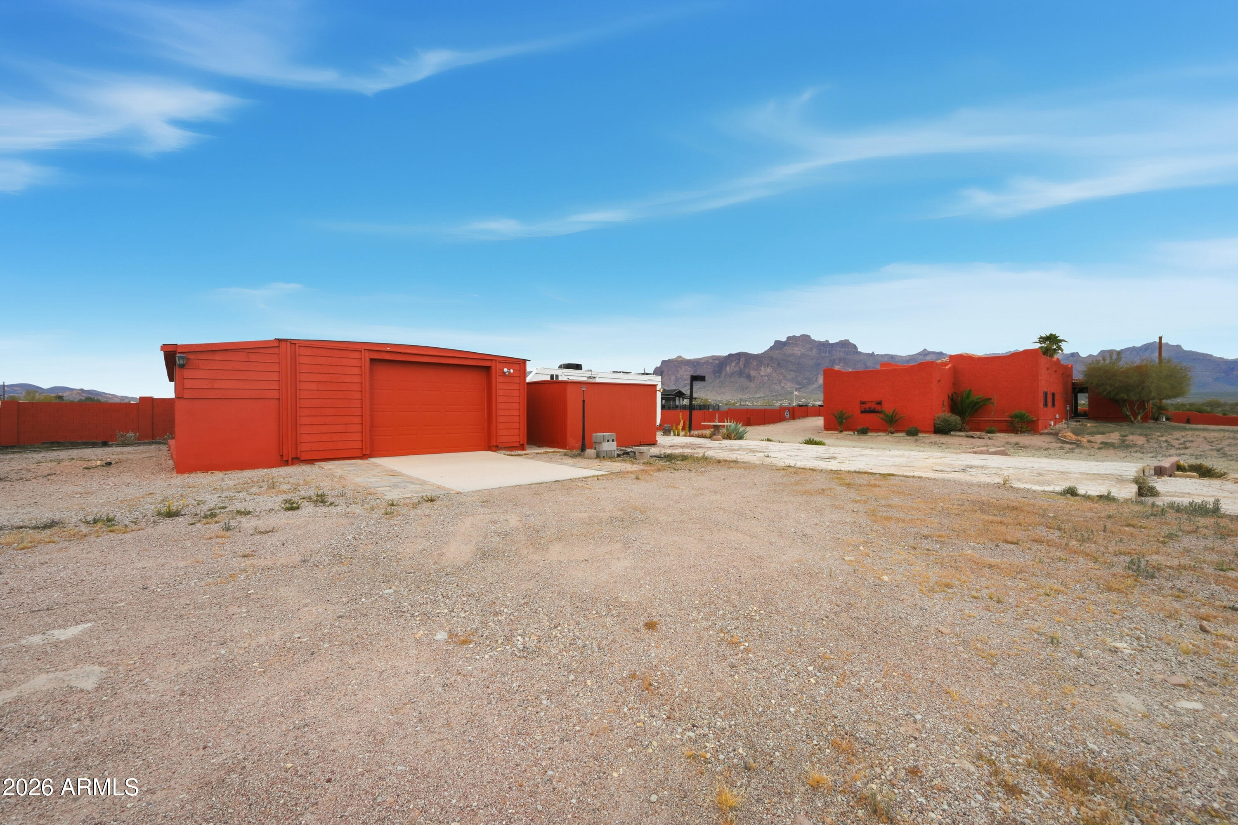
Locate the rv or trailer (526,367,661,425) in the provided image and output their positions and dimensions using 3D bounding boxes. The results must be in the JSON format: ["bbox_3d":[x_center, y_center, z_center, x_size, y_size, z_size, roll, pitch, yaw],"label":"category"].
[{"bbox_3d":[-1.920,-0.380,21.400,8.600,3.000,2.450,-1,0,-42],"label":"rv or trailer"}]

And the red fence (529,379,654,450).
[{"bbox_3d":[-1.170,0.060,16.300,4.000,2.080,3.000,-1,0,-38],"label":"red fence"}]

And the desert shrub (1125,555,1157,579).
[{"bbox_3d":[3.960,1.170,3.650,0.170,0.130,0.180,-1,0,-42],"label":"desert shrub"}]

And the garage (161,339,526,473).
[{"bbox_3d":[-8.870,-0.170,15.080,7.850,2.680,10.200,-1,0,-42],"label":"garage"}]

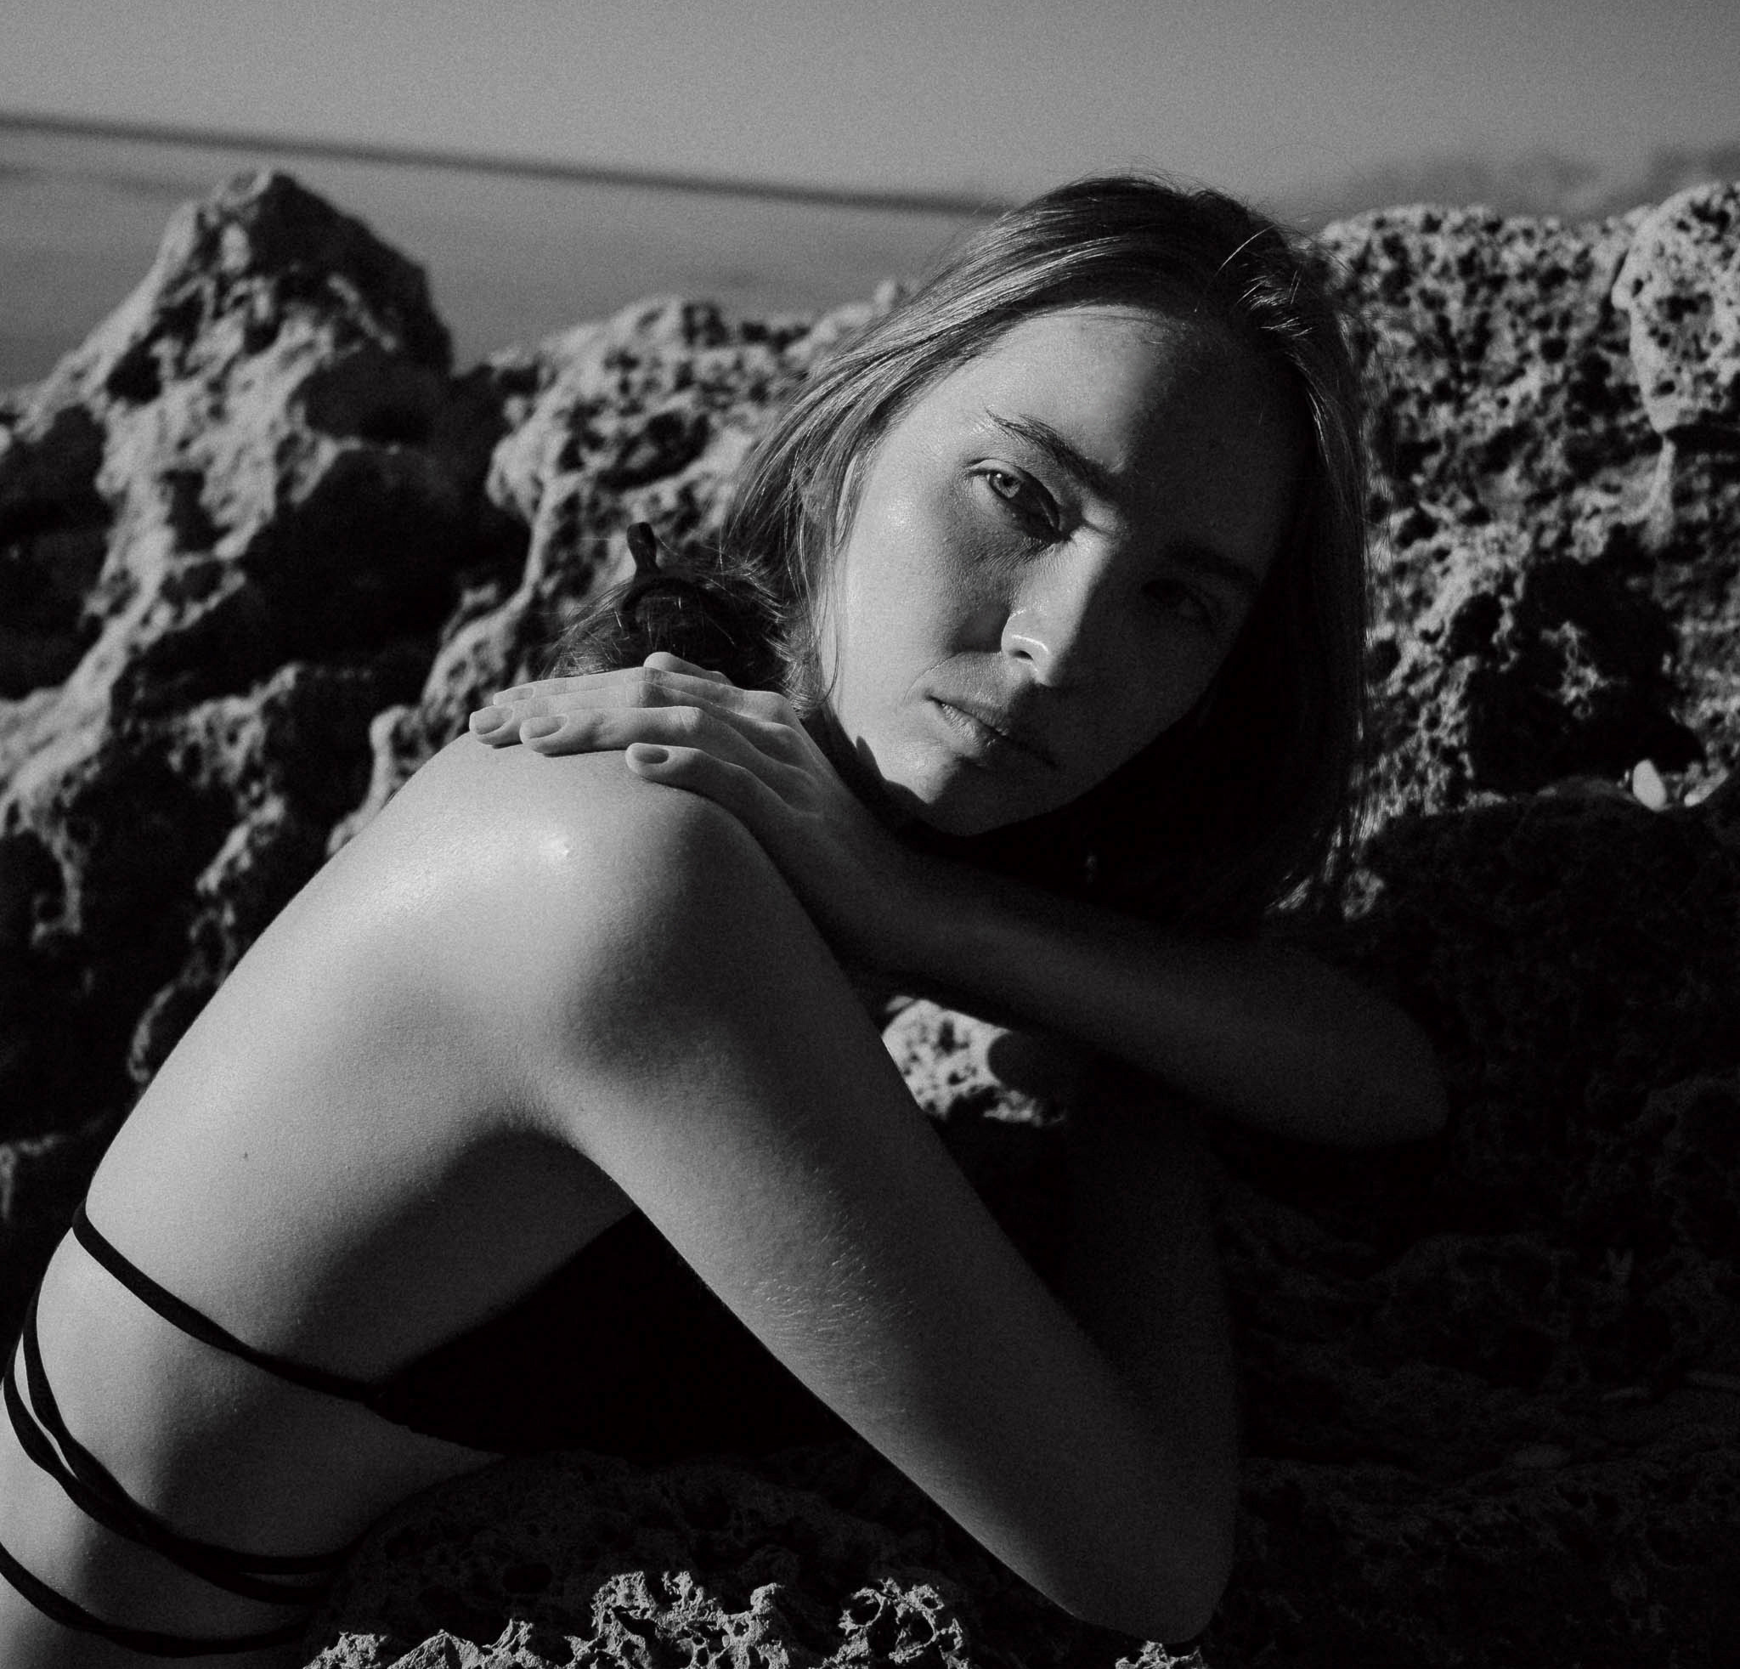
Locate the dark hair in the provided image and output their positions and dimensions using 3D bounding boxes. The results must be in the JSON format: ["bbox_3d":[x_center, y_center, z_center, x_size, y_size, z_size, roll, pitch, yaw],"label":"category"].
[{"bbox_3d":[0.056,-0.109,0.722,0.275,0.275,0.220,24,14,-11],"label":"dark hair"}]

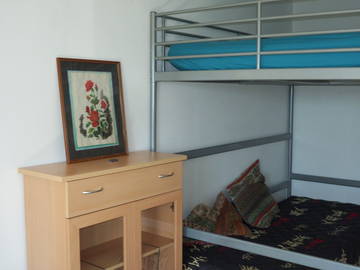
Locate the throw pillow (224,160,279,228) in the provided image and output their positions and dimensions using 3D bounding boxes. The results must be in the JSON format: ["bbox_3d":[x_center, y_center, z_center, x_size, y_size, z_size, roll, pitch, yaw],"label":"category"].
[{"bbox_3d":[0.563,0.456,3.330,0.370,0.400,0.125,-34,-3,-40],"label":"throw pillow"}]

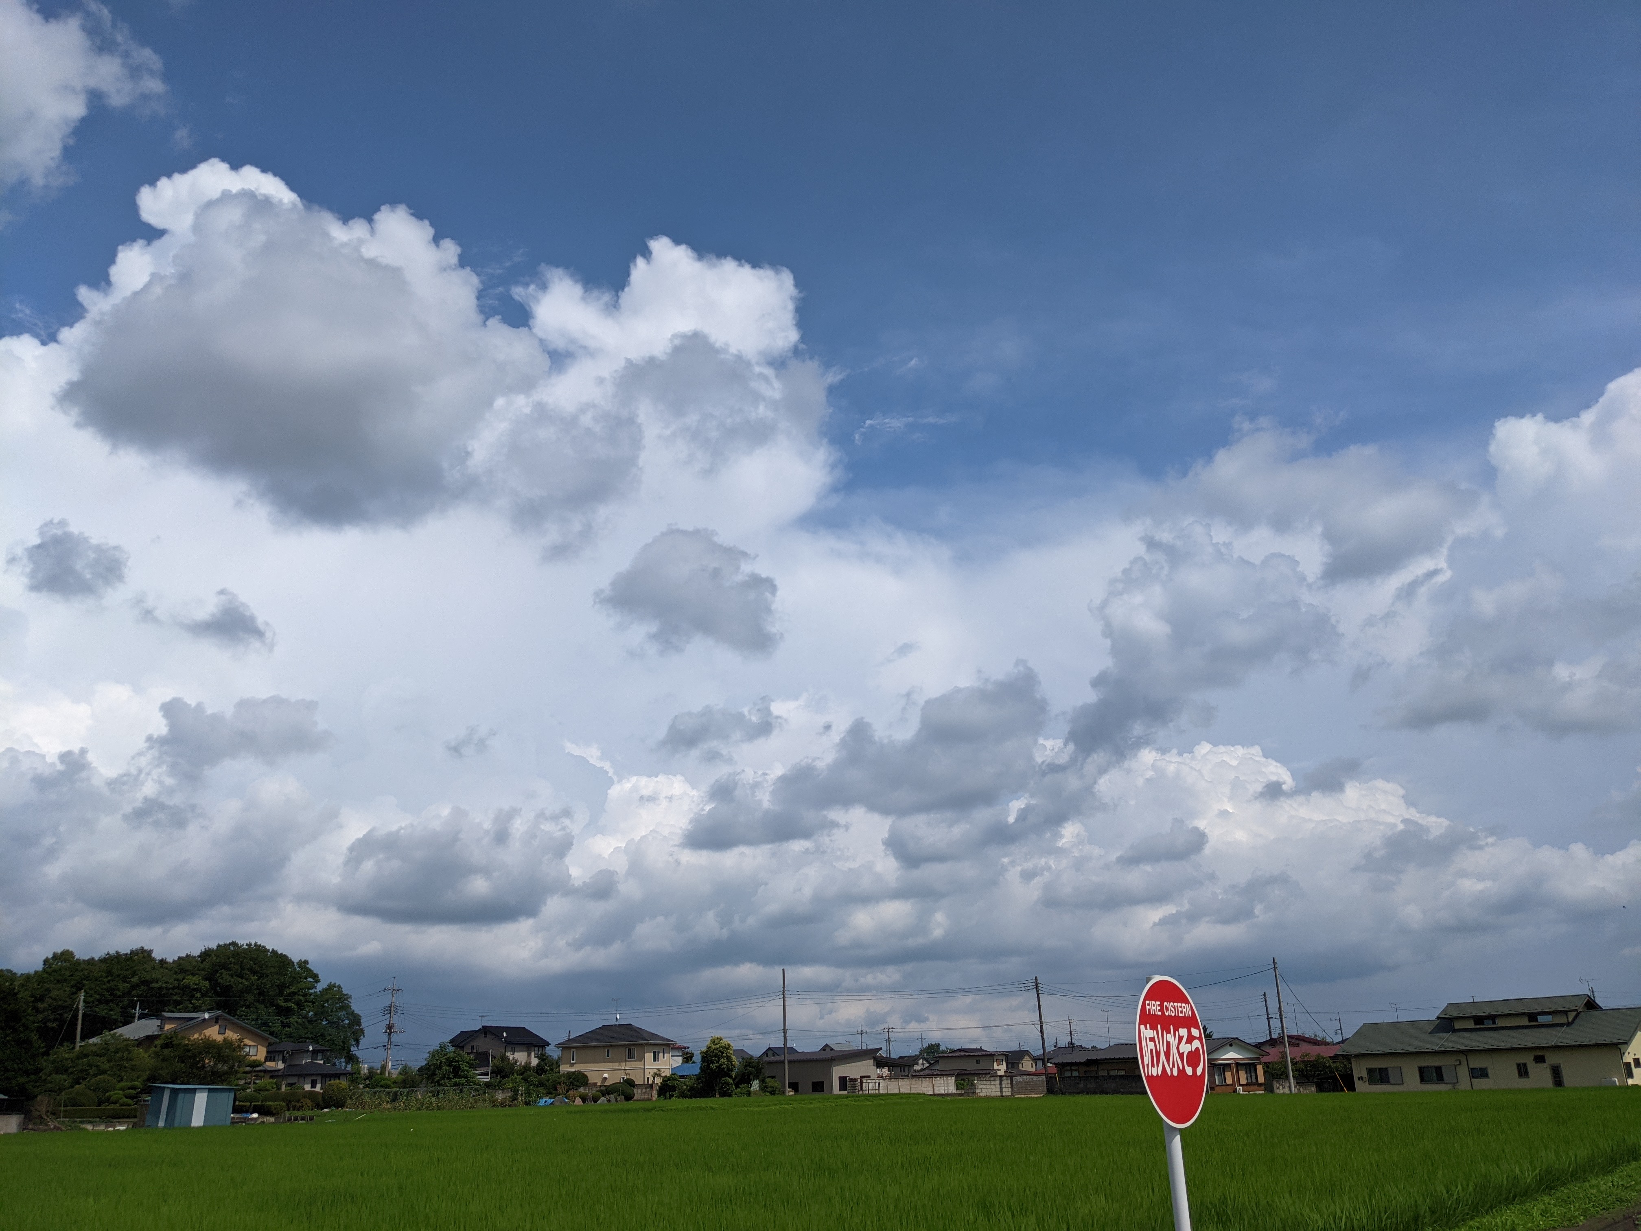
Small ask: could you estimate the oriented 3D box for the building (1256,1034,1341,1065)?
[{"bbox_3d":[46.632,43.454,124.651,8.500,5.300,6.200,-12,-23,28],"label":"building"}]

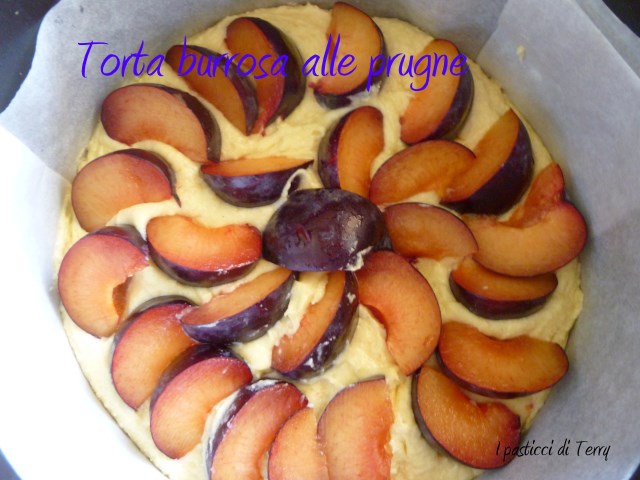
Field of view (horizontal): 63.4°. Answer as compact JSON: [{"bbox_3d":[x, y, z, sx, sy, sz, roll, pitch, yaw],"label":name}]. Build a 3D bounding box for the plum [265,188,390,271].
[{"bbox_3d":[0.003,-0.005,0.241,0.056,0.026,0.037,4,76,-2],"label":"plum"}]

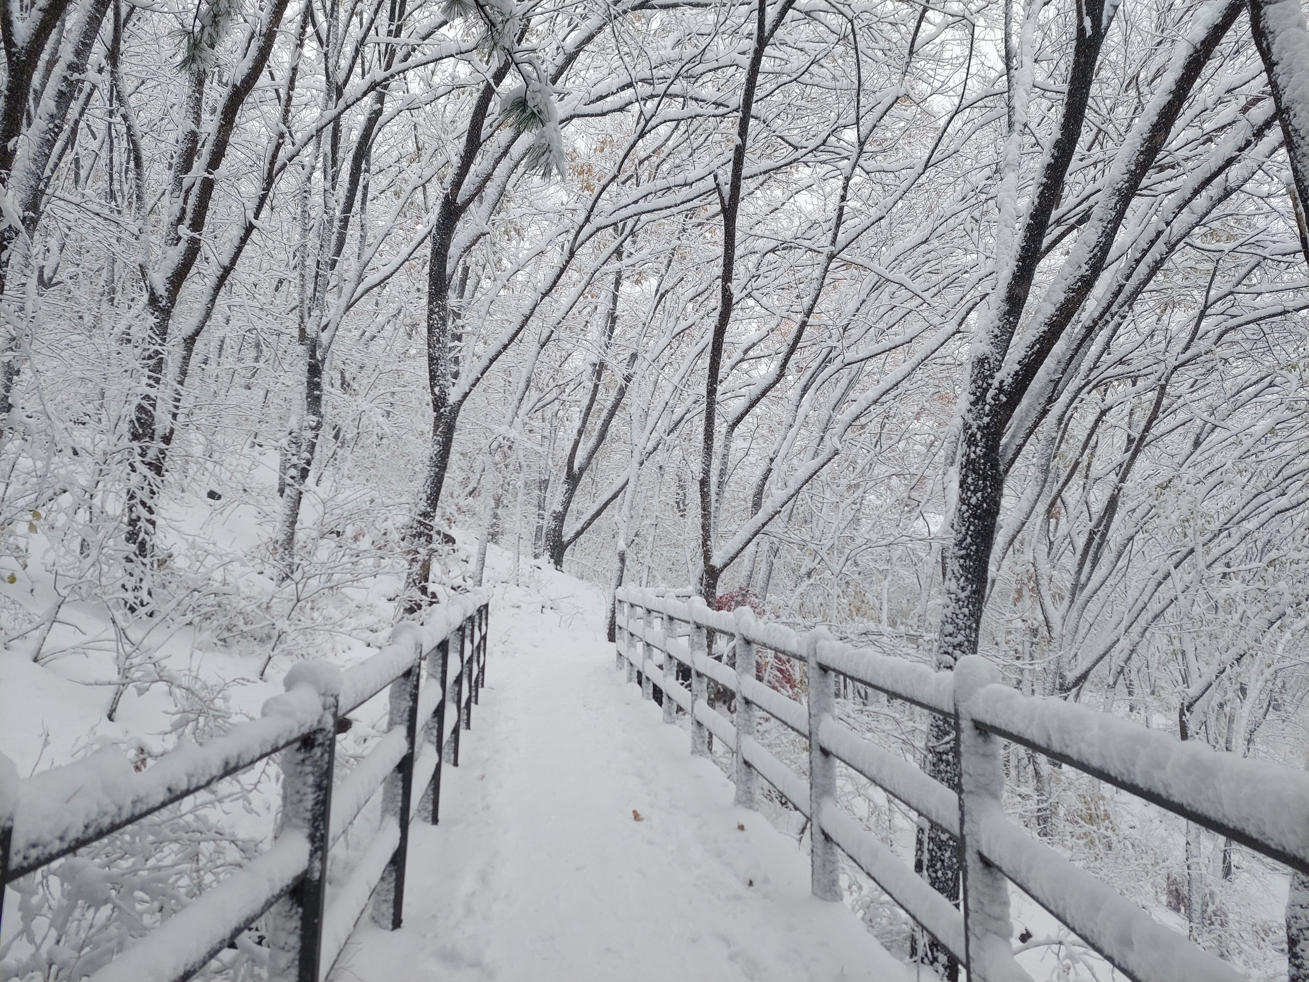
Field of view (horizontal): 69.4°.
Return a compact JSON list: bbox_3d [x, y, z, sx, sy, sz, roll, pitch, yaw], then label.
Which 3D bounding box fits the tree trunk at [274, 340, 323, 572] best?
[{"bbox_3d":[-4.772,-0.506,12.703,0.400,3.360,0.360,5,-11,-21],"label":"tree trunk"}]

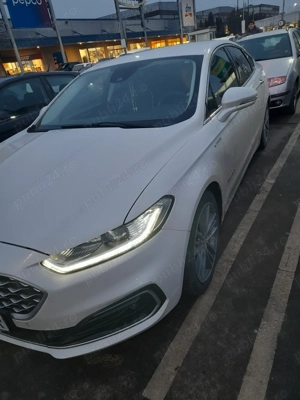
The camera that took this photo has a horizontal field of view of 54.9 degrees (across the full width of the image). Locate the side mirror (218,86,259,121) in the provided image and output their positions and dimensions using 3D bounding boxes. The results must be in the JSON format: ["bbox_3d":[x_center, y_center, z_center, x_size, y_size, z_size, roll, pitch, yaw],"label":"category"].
[{"bbox_3d":[0.633,-0.678,2.032,0.250,0.200,0.200,5,30,27],"label":"side mirror"}]

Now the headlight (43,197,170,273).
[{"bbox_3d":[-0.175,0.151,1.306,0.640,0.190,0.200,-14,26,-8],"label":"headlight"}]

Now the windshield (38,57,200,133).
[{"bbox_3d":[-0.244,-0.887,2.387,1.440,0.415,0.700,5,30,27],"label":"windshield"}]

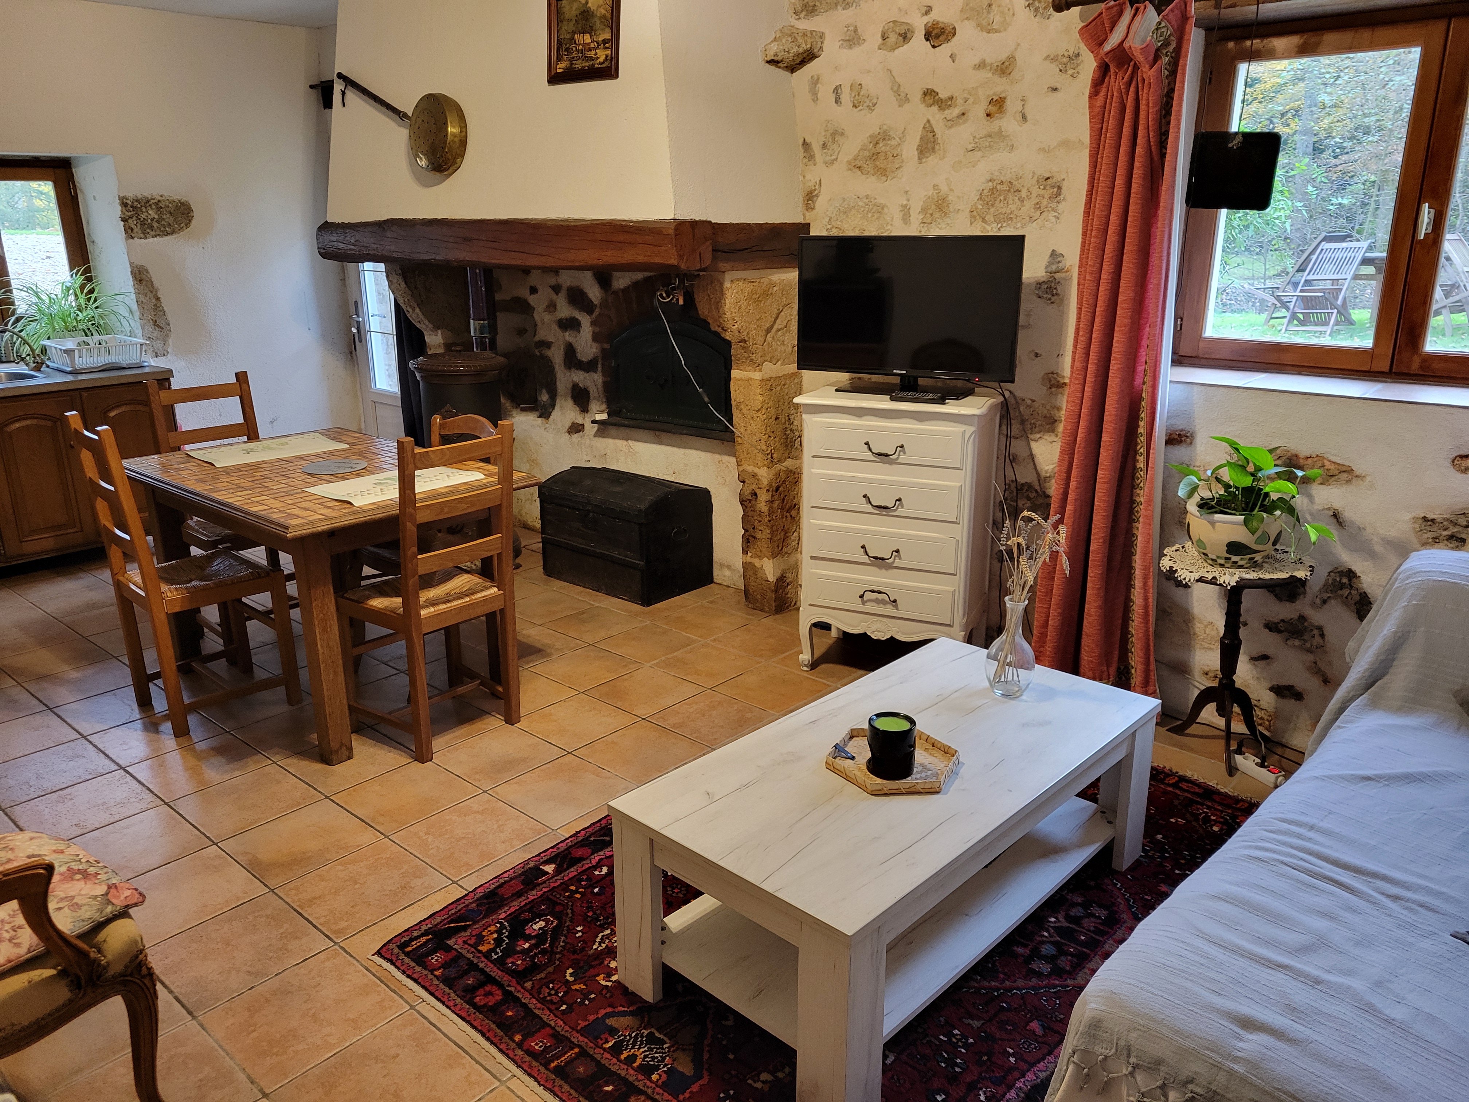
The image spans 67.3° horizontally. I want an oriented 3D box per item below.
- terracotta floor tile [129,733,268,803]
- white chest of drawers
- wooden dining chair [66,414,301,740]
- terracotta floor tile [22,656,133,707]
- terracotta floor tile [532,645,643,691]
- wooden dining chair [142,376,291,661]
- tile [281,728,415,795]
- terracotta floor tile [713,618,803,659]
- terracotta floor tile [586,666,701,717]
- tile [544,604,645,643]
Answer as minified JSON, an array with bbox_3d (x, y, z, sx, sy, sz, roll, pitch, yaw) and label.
[{"bbox_3d":[-1.557,0.630,3.210,0.296,0.010,0.296,15,23,40],"label":"terracotta floor tile"},{"bbox_3d":[0.555,-0.055,3.791,0.633,0.952,0.367,7,19,24],"label":"white chest of drawers"},{"bbox_3d":[-1.714,0.042,3.454,0.415,0.973,0.448,16,23,42],"label":"wooden dining chair"},{"bbox_3d":[-2.232,0.455,3.793,0.296,0.010,0.296,15,23,40],"label":"terracotta floor tile"},{"bbox_3d":[-0.520,0.413,3.873,0.296,0.010,0.296,15,23,40],"label":"terracotta floor tile"},{"bbox_3d":[-1.833,-0.140,4.092,0.435,0.982,0.415,14,23,40],"label":"wooden dining chair"},{"bbox_3d":[-1.147,0.626,3.280,0.292,0.010,0.292,15,23,40],"label":"tile"},{"bbox_3d":[0.112,0.339,4.155,0.300,0.010,0.300,14,23,40],"label":"terracotta floor tile"},{"bbox_3d":[-0.299,0.477,3.723,0.300,0.010,0.300,14,23,40],"label":"terracotta floor tile"},{"bbox_3d":[-0.549,0.289,4.339,0.292,0.010,0.292,15,23,40],"label":"tile"}]

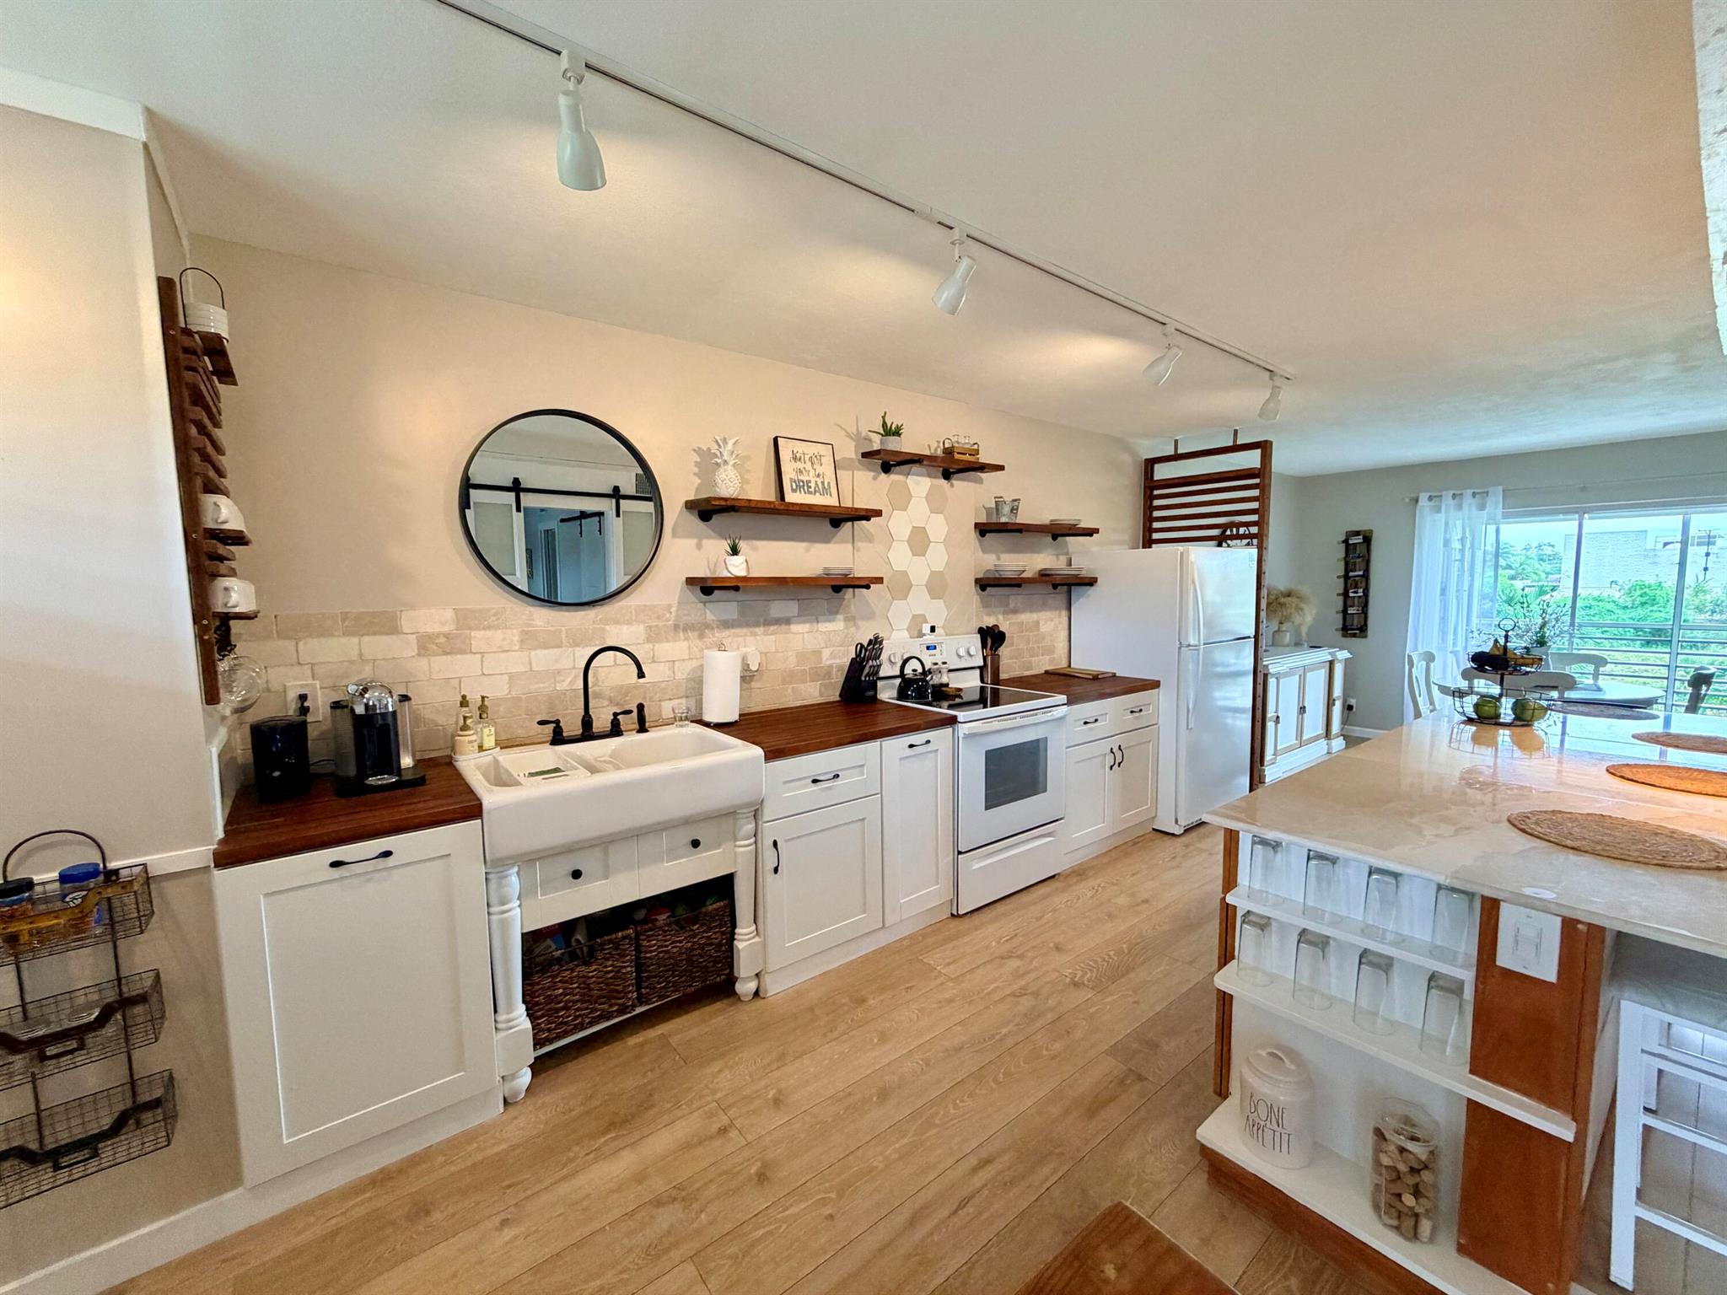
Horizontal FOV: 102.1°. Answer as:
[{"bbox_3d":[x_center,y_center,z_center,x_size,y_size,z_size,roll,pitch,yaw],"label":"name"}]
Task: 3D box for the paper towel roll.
[{"bbox_3d":[-0.594,0.160,2.903,0.148,0.291,0.148,-1,5,0],"label":"paper towel roll"}]

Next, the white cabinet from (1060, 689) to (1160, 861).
[{"bbox_3d":[1.195,0.672,4.098,0.903,0.853,0.635,-5,6,-38],"label":"white cabinet"}]

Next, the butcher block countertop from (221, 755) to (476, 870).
[{"bbox_3d":[-1.419,0.428,1.945,0.525,0.036,0.671,-5,7,-39],"label":"butcher block countertop"}]

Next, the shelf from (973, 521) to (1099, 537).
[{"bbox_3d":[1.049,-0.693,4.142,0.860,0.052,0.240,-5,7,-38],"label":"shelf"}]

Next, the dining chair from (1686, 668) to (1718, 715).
[{"bbox_3d":[4.475,0.580,4.043,0.460,0.925,0.520,-4,6,-34],"label":"dining chair"}]

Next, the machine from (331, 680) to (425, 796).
[{"bbox_3d":[-1.458,0.249,2.089,0.222,0.294,0.309,-5,7,-39],"label":"machine"}]

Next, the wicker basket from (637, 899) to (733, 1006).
[{"bbox_3d":[-0.689,1.016,2.500,0.325,0.275,0.350,-4,6,-33],"label":"wicker basket"}]

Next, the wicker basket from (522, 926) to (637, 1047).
[{"bbox_3d":[-0.980,1.038,2.304,0.330,0.275,0.350,-5,6,-38],"label":"wicker basket"}]

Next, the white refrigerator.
[{"bbox_3d":[1.849,0.222,4.352,0.740,1.641,0.790,-5,7,-39],"label":"white refrigerator"}]

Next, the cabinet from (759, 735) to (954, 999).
[{"bbox_3d":[-0.174,0.764,2.983,0.937,0.850,0.661,-5,7,-39],"label":"cabinet"}]

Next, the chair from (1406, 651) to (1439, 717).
[{"bbox_3d":[4.173,0.524,4.863,0.470,0.935,0.530,-4,6,-34],"label":"chair"}]

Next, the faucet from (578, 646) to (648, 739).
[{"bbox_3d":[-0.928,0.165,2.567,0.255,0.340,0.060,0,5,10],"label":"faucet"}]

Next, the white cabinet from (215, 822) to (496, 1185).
[{"bbox_3d":[-1.449,0.875,2.036,0.542,0.821,0.645,-5,7,-38],"label":"white cabinet"}]

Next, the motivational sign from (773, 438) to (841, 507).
[{"bbox_3d":[-0.250,-0.795,3.226,0.310,0.312,0.028,-5,-3,-38],"label":"motivational sign"}]

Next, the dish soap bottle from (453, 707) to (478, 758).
[{"bbox_3d":[-1.349,0.289,2.367,0.068,0.150,0.066,-3,5,-21],"label":"dish soap bottle"}]

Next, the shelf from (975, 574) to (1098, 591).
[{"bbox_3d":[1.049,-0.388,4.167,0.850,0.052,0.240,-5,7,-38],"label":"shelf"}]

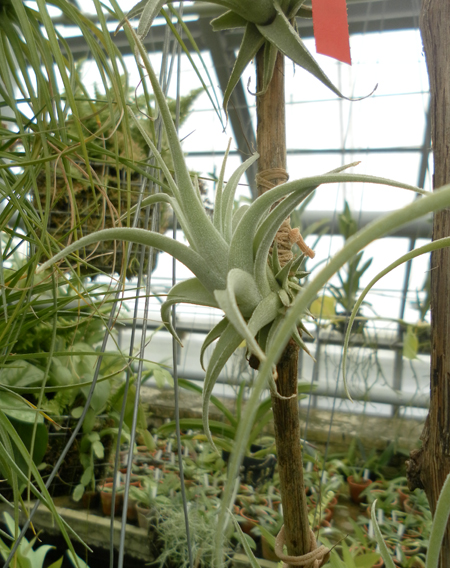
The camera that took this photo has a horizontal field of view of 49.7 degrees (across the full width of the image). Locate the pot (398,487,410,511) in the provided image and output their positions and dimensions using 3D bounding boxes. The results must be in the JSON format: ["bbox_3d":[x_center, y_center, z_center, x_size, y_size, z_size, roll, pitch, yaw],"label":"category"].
[{"bbox_3d":[0.689,0.809,1.802,0.093,0.081,0.093,3,3,0],"label":"pot"}]

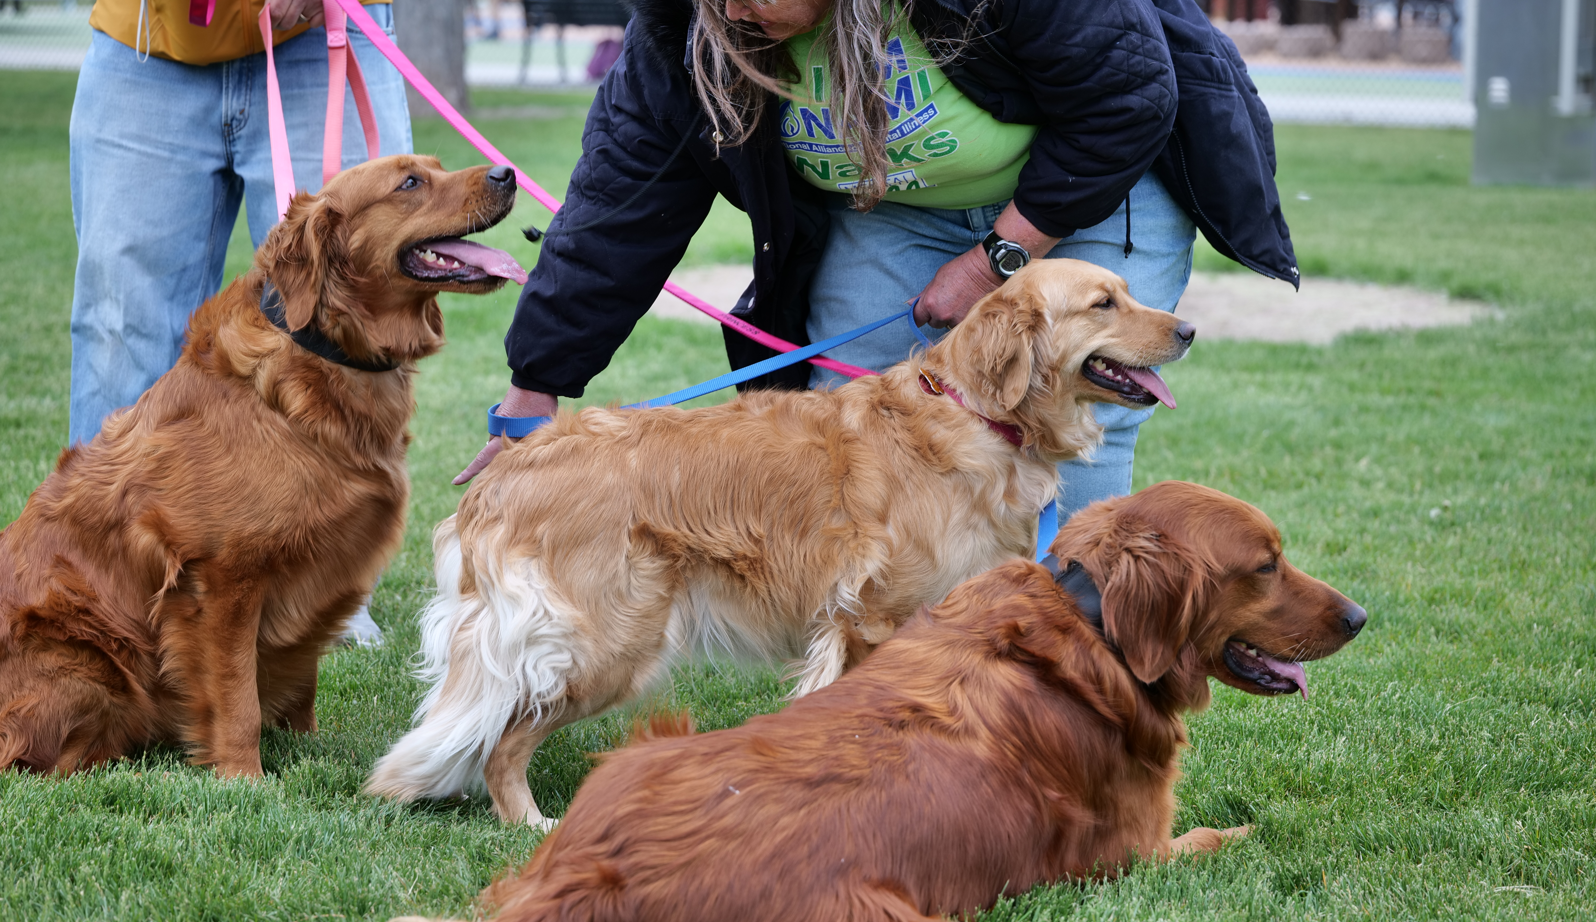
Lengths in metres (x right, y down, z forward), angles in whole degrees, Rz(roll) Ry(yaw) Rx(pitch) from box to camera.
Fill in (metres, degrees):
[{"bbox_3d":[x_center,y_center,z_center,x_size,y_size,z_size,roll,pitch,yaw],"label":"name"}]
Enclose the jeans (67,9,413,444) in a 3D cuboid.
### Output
[{"bbox_3d":[-0.808,-0.253,6.115,0.480,0.910,0.310,0,7,-7],"label":"jeans"}]

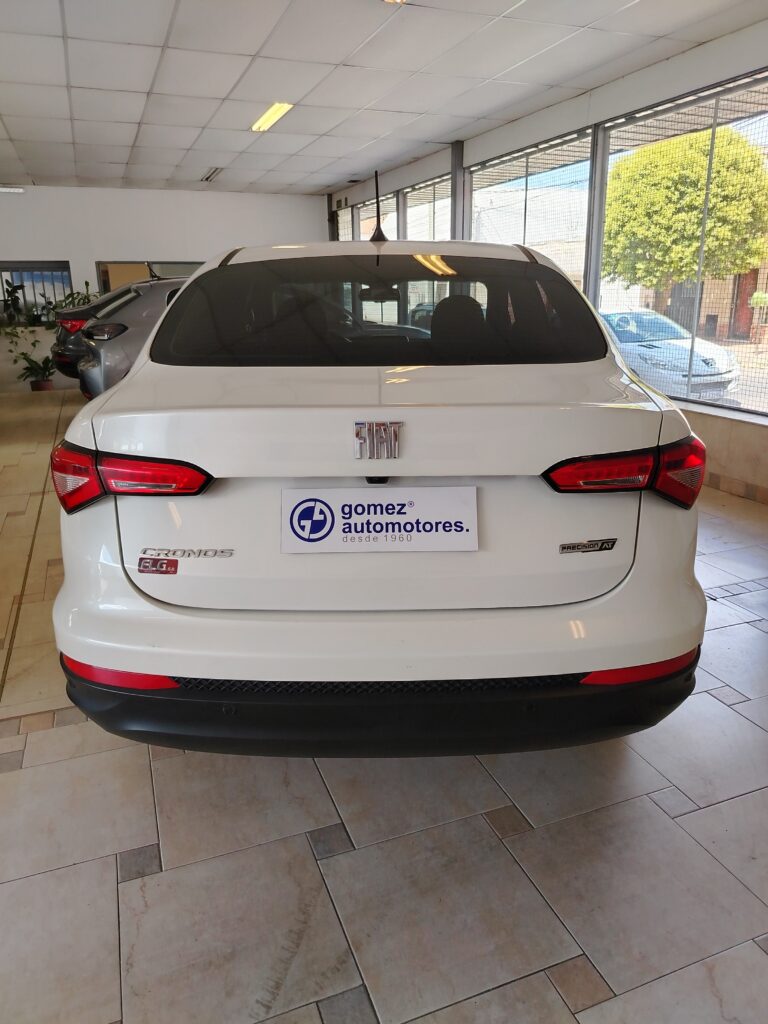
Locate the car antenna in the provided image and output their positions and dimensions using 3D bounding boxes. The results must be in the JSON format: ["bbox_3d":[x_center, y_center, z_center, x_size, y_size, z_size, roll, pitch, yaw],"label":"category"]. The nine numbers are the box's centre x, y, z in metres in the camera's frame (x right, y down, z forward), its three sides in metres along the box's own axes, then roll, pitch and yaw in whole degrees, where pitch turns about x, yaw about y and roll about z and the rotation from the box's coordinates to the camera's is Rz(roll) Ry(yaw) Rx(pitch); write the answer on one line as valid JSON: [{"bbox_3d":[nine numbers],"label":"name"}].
[{"bbox_3d":[-0.023,-1.038,2.431,0.060,0.225,0.140,-1,17,1],"label":"car antenna"}]

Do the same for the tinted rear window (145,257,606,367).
[{"bbox_3d":[-0.015,-0.596,2.097,1.250,0.090,0.660,-1,44,1],"label":"tinted rear window"}]

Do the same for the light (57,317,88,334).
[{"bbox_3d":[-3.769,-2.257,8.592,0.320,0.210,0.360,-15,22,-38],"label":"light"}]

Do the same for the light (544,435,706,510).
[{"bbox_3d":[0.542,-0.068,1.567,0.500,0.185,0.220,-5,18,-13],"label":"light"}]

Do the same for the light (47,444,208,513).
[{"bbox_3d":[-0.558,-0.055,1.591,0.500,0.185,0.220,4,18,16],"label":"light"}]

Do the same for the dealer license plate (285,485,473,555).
[{"bbox_3d":[-0.009,0.017,1.447,0.400,0.132,0.015,-1,-5,1],"label":"dealer license plate"}]

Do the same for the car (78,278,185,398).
[{"bbox_3d":[-1.365,-1.898,8.116,4.200,1.500,1.760,-10,20,-27],"label":"car"}]

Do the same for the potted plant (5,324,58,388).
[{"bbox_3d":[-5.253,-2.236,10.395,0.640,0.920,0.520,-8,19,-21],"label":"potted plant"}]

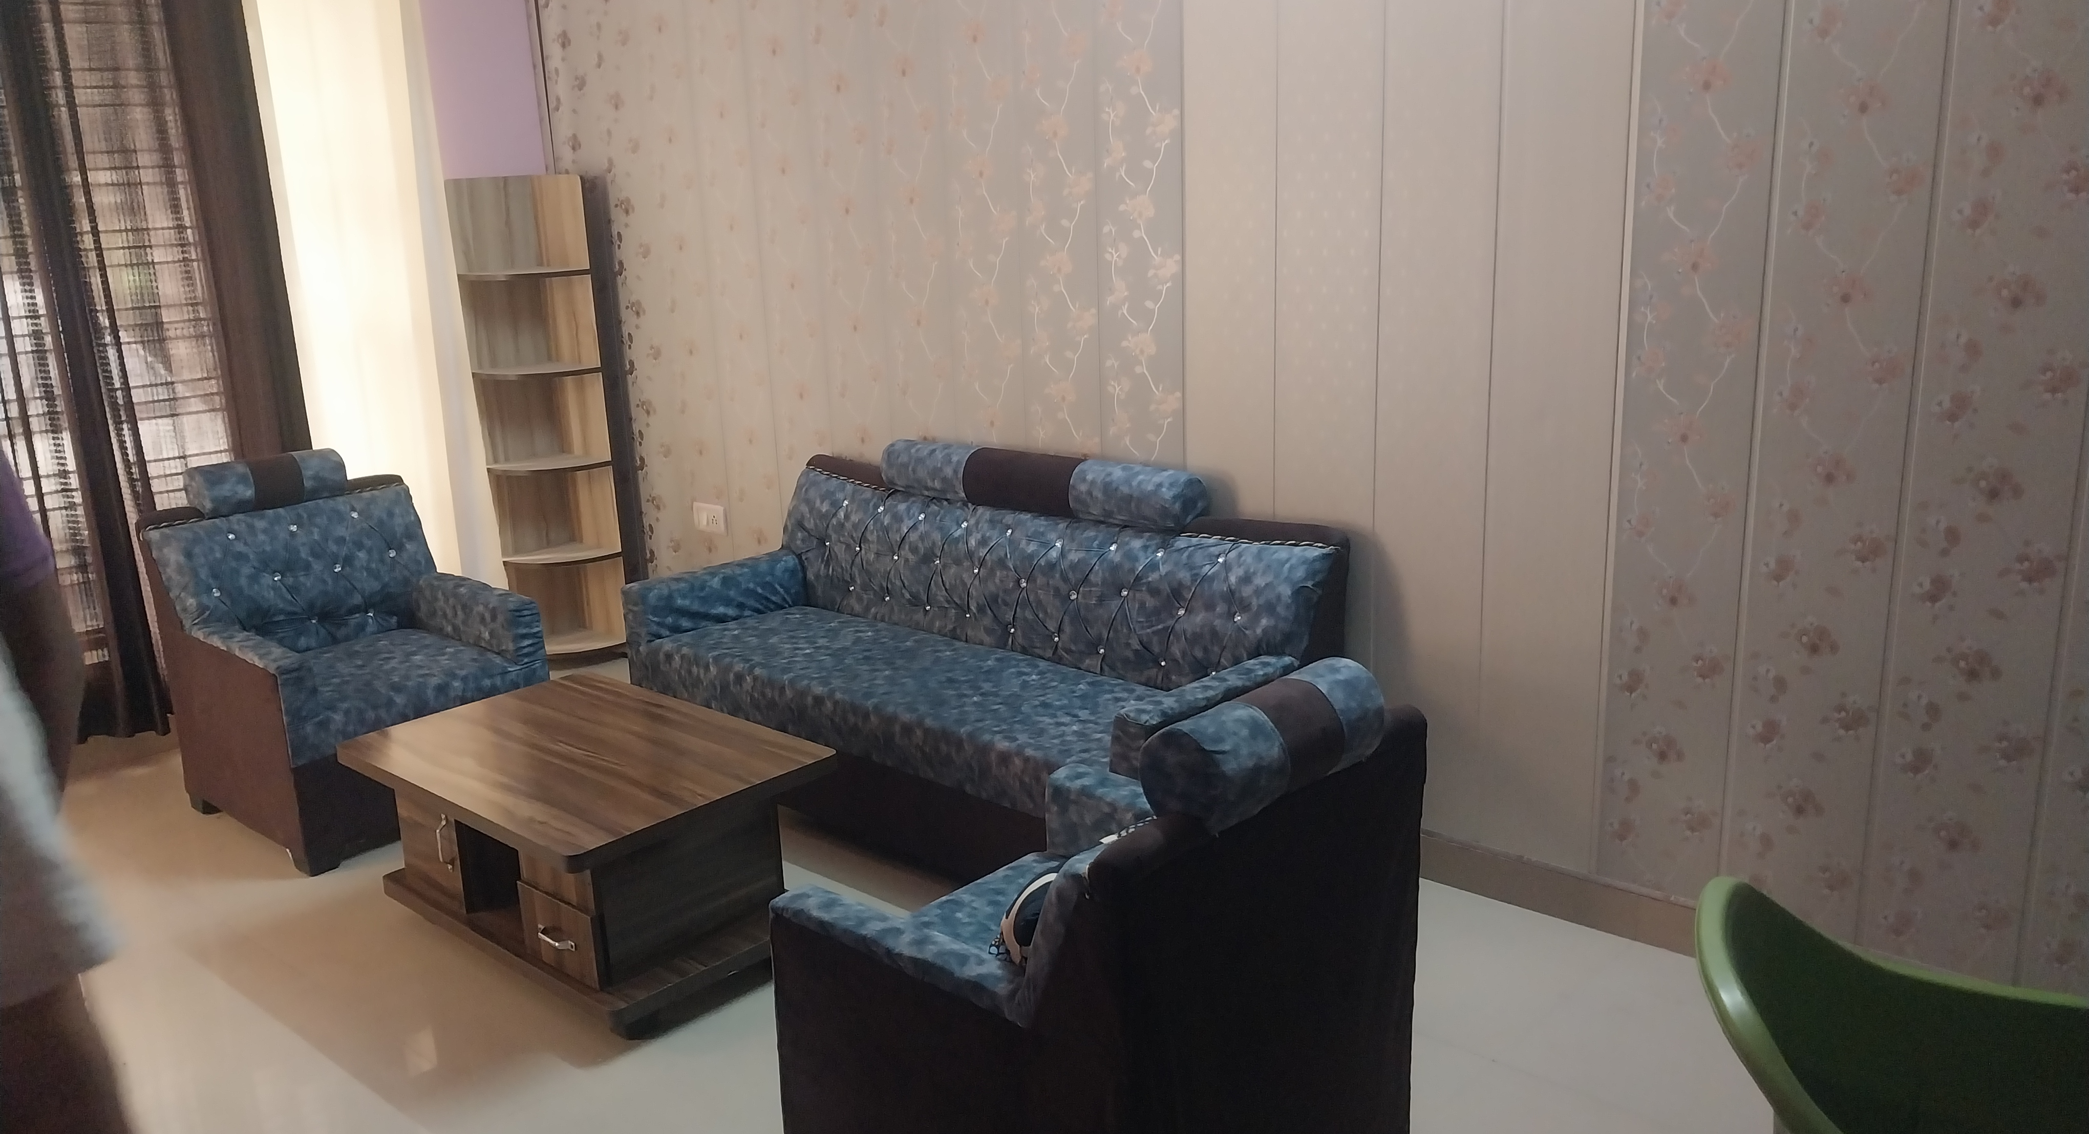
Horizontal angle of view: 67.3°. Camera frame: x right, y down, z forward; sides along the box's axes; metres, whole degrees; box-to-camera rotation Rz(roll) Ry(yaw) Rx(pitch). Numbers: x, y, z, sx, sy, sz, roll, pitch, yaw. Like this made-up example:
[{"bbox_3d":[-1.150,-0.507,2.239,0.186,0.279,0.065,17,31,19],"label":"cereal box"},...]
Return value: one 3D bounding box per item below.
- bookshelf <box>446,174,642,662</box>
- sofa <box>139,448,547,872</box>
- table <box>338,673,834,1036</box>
[{"bbox_3d":[-1.605,-0.435,5.008,0.260,1.560,0.335,11,19,40],"label":"bookshelf"},{"bbox_3d":[-1.776,0.182,4.032,0.720,0.875,0.680,11,19,40],"label":"sofa"},{"bbox_3d":[-0.970,0.578,3.340,0.935,0.400,0.620,11,19,40],"label":"table"}]

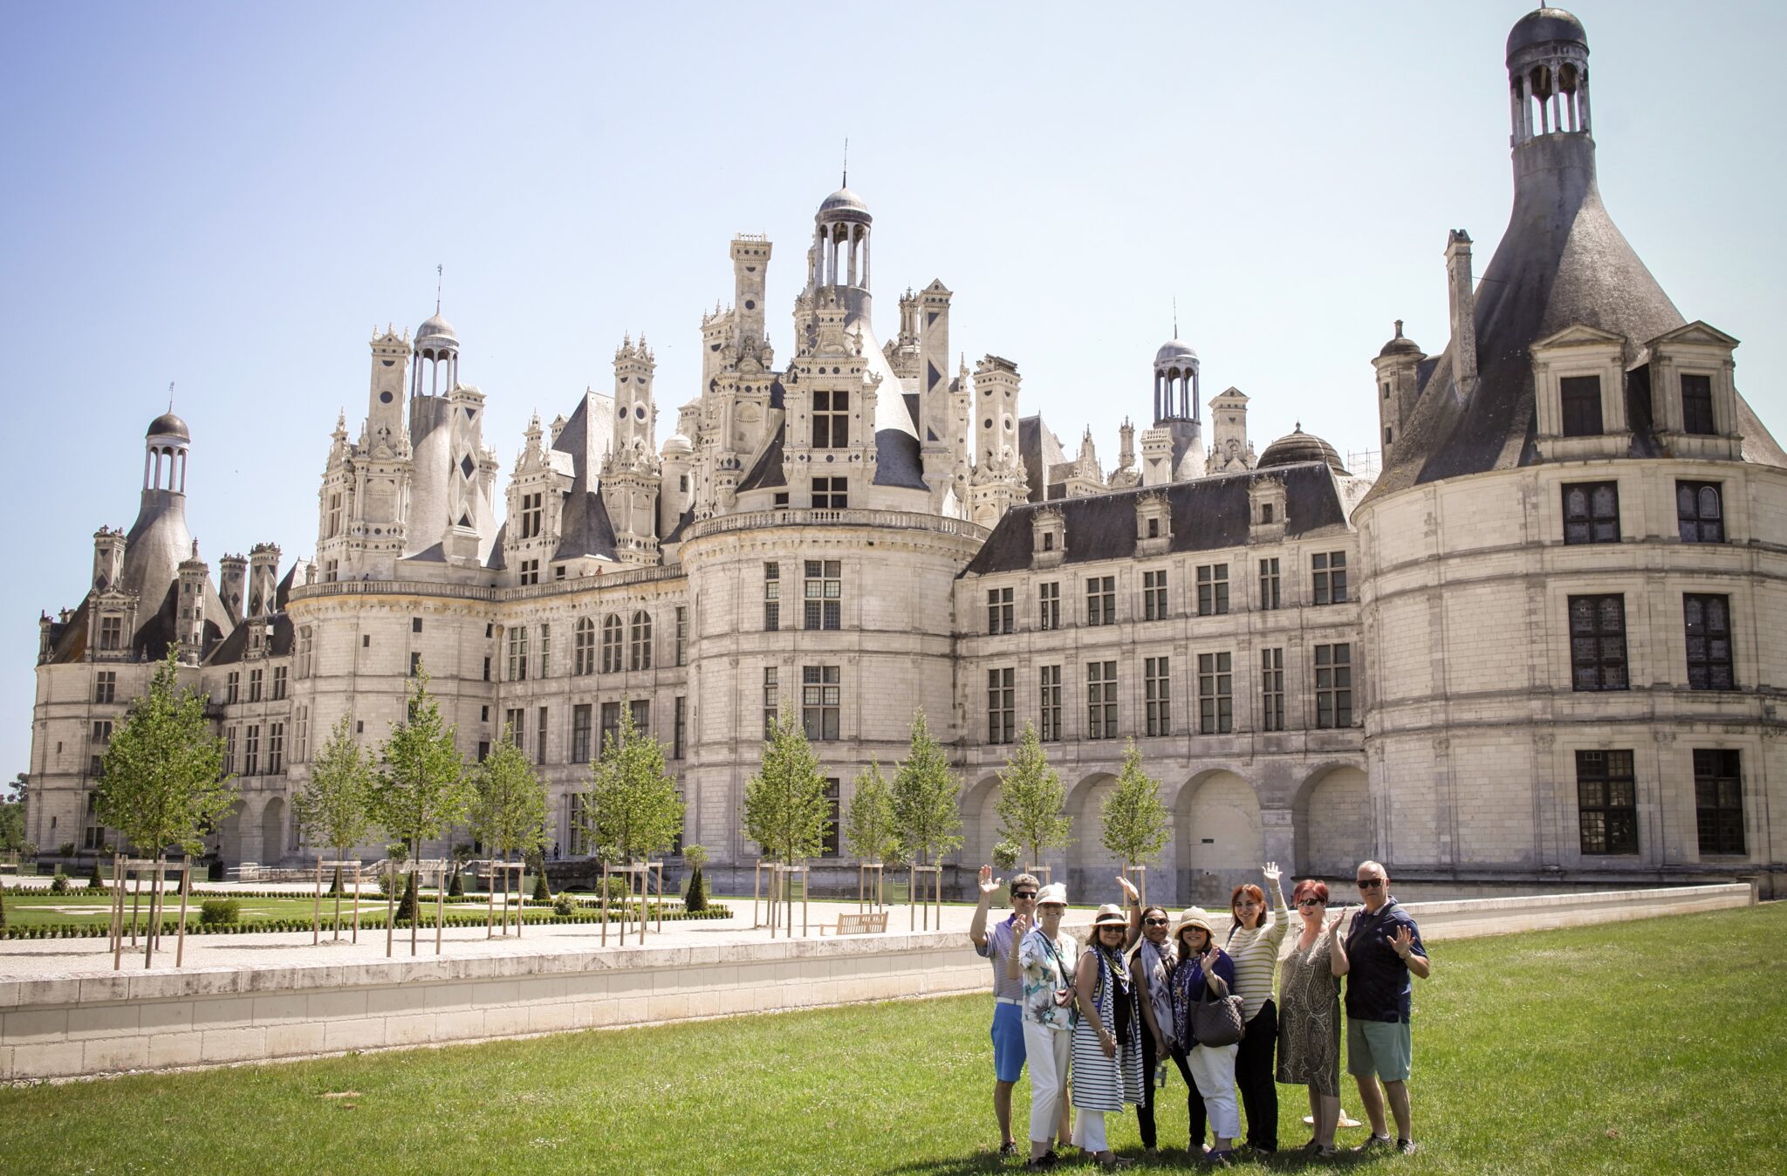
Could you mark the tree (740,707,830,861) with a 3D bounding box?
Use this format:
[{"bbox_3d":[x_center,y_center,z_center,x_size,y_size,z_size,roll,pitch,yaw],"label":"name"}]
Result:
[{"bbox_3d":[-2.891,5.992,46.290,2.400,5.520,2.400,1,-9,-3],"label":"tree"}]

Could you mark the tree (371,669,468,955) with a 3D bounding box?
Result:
[{"bbox_3d":[-10.403,4.933,37.038,2.200,6.420,2.200,3,-10,-15],"label":"tree"}]

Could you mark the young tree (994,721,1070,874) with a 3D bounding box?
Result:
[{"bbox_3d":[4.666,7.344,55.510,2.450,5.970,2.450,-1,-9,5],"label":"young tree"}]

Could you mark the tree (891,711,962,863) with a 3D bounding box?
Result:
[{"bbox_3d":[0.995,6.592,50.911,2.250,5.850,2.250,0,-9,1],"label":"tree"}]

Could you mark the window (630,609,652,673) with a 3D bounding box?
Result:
[{"bbox_3d":[-17.958,3.779,120.244,2.050,4.457,0.350,-7,-12,39],"label":"window"}]

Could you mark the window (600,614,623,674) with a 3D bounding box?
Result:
[{"bbox_3d":[-20.390,4.045,122.242,2.050,4.325,0.350,-7,-12,39],"label":"window"}]

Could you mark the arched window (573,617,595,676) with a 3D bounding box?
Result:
[{"bbox_3d":[-22.784,4.316,124.207,2.050,4.393,0.350,-7,-12,39],"label":"arched window"}]

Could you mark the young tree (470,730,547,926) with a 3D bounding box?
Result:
[{"bbox_3d":[-12.233,7.655,53.440,2.450,6.500,2.450,2,-10,-13],"label":"young tree"}]

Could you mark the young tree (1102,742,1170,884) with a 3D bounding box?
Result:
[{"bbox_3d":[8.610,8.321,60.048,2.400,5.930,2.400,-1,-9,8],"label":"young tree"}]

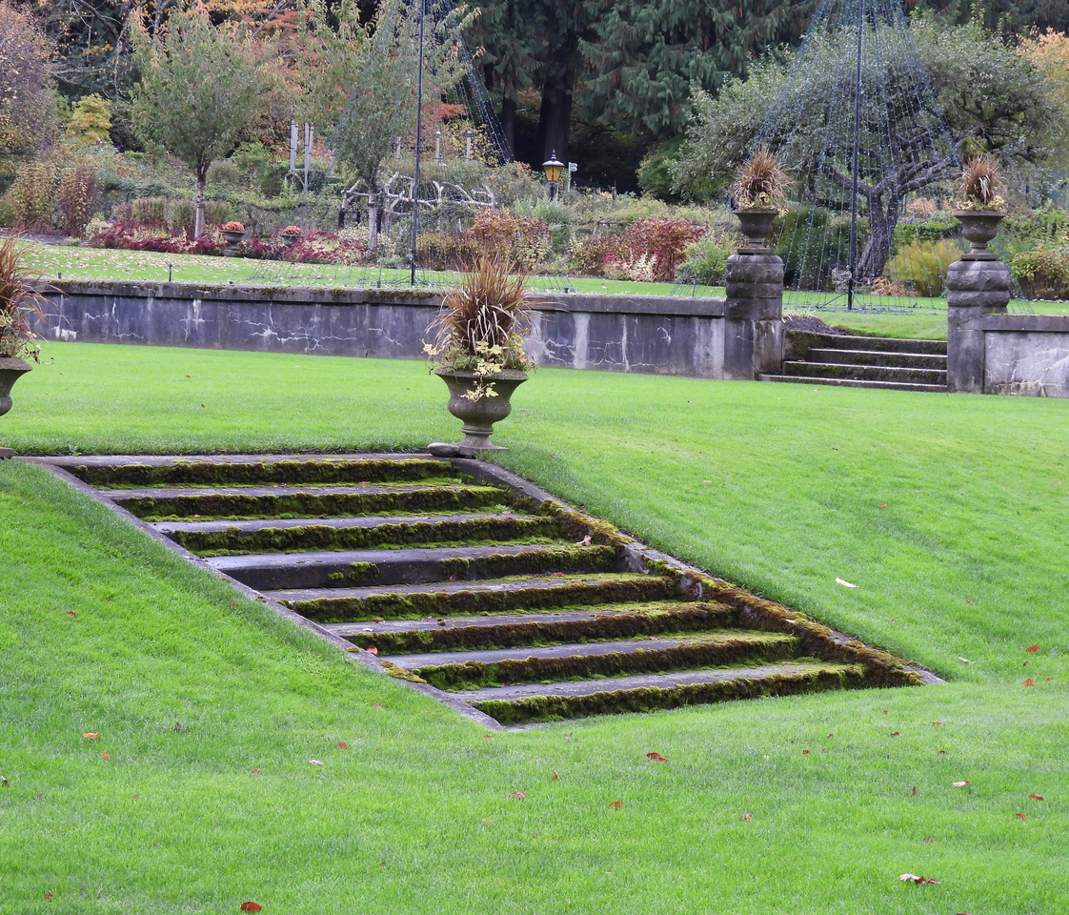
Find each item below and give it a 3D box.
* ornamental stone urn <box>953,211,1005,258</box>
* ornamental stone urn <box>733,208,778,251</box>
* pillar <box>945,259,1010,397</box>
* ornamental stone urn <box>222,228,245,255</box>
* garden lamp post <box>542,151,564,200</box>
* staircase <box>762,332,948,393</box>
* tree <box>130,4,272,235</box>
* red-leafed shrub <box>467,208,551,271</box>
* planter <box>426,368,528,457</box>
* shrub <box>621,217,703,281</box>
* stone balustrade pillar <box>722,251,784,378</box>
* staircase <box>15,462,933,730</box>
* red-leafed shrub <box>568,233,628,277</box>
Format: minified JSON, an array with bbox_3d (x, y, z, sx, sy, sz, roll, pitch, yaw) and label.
[{"bbox_3d":[5.519,-2.748,34.900,0.630,0.610,0.630,1,3,0],"label":"ornamental stone urn"},{"bbox_3d":[2.696,-2.760,34.300,0.560,0.550,0.560,1,4,0],"label":"ornamental stone urn"},{"bbox_3d":[5.498,-1.610,34.900,0.550,1.630,0.550,-1,4,-41],"label":"pillar"},{"bbox_3d":[-6.517,-4.640,61.008,0.532,0.578,0.532,2,3,0],"label":"ornamental stone urn"},{"bbox_3d":[0.430,-5.523,62.000,0.480,2.450,0.480,-1,4,-41],"label":"garden lamp post"},{"bbox_3d":[4.371,-1.130,34.192,2.919,0.603,1.597,5,4,45],"label":"staircase"},{"bbox_3d":[-7.773,-7.750,65.600,3.149,5.455,3.060,2,3,0],"label":"tree"},{"bbox_3d":[-0.483,-4.017,52.000,1.400,1.200,1.550,-1,4,-41],"label":"red-leafed shrub"},{"bbox_3d":[-0.372,-0.313,19.500,0.650,0.610,0.650,1,3,0],"label":"planter"},{"bbox_3d":[2.279,-3.672,49.938,1.486,1.165,1.200,2,3,0],"label":"shrub"},{"bbox_3d":[2.728,-1.731,34.877,0.512,1.542,0.512,5,4,45],"label":"stone balustrade pillar"},{"bbox_3d":[-0.293,0.603,15.152,3.703,0.989,3.346,5,4,45],"label":"staircase"},{"bbox_3d":[1.147,-3.647,51.004,1.034,0.759,0.800,2,3,0],"label":"red-leafed shrub"}]

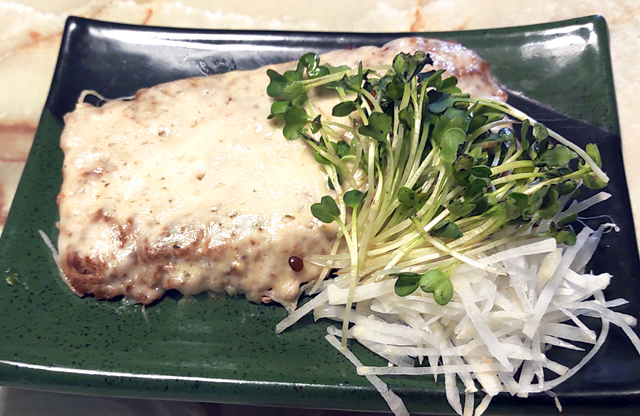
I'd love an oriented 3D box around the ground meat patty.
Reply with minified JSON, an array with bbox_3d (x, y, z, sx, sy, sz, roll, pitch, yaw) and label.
[{"bbox_3d":[-0.018,-0.016,0.226,0.194,0.031,0.106,-7,68,2],"label":"ground meat patty"}]

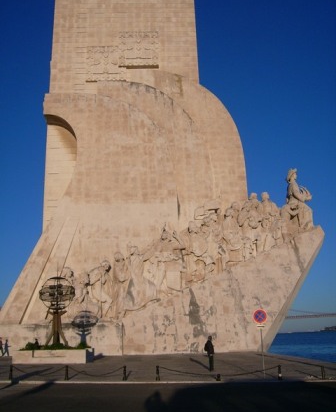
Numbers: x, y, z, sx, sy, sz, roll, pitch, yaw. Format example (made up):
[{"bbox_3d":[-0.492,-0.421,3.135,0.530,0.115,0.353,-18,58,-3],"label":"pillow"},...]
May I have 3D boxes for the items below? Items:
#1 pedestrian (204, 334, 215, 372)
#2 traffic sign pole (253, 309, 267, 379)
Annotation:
[{"bbox_3d":[2.195,7.748,23.793,0.550,1.758,0.500,0,-16,-5],"label":"pedestrian"},{"bbox_3d":[3.912,5.829,19.264,0.600,2.865,0.100,-3,-16,4],"label":"traffic sign pole"}]

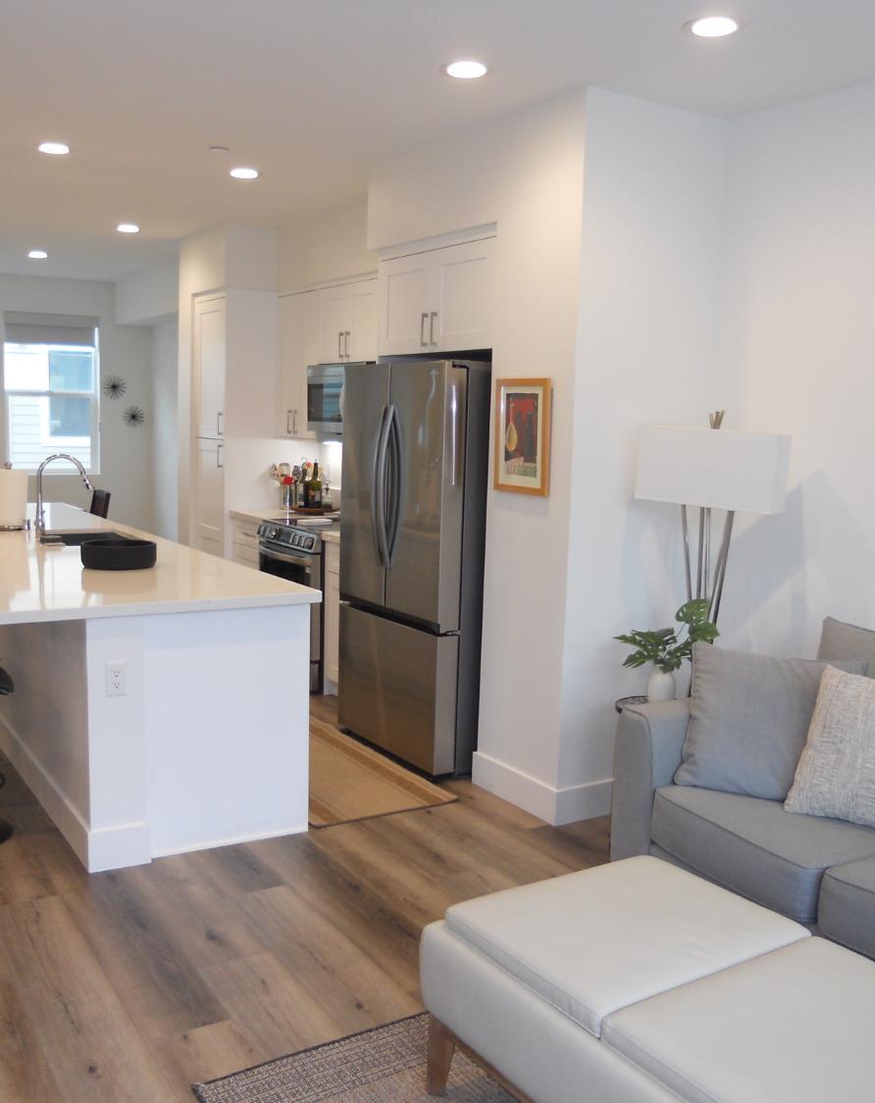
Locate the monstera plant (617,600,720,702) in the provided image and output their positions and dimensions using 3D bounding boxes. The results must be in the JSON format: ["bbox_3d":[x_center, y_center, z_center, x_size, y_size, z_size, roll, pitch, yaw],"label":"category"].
[{"bbox_3d":[0.816,0.360,4.106,0.316,0.380,0.316,-3,8,-31],"label":"monstera plant"}]

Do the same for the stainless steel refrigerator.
[{"bbox_3d":[0.090,0.049,5.304,0.830,1.785,0.915,-3,8,-31],"label":"stainless steel refrigerator"}]

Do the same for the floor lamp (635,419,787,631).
[{"bbox_3d":[0.942,0.314,4.075,0.250,1.610,0.600,-4,9,-37],"label":"floor lamp"}]

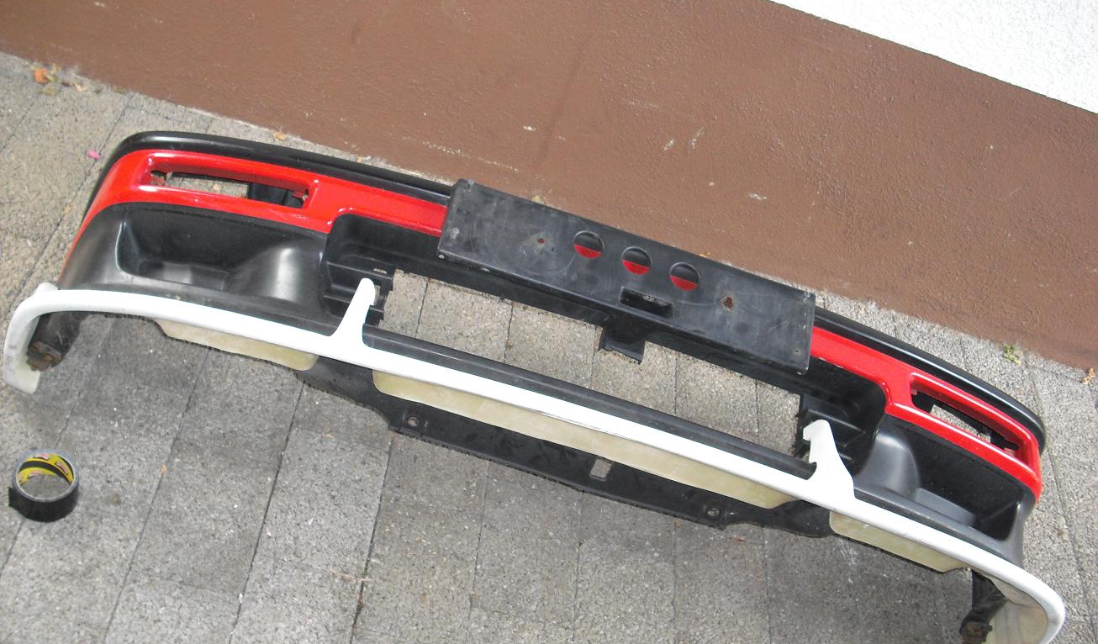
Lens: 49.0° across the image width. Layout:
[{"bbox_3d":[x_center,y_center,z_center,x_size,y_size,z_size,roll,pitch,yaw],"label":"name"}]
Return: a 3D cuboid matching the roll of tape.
[{"bbox_3d":[-0.702,0.230,1.681,0.087,0.053,0.086,0,52,-23],"label":"roll of tape"}]

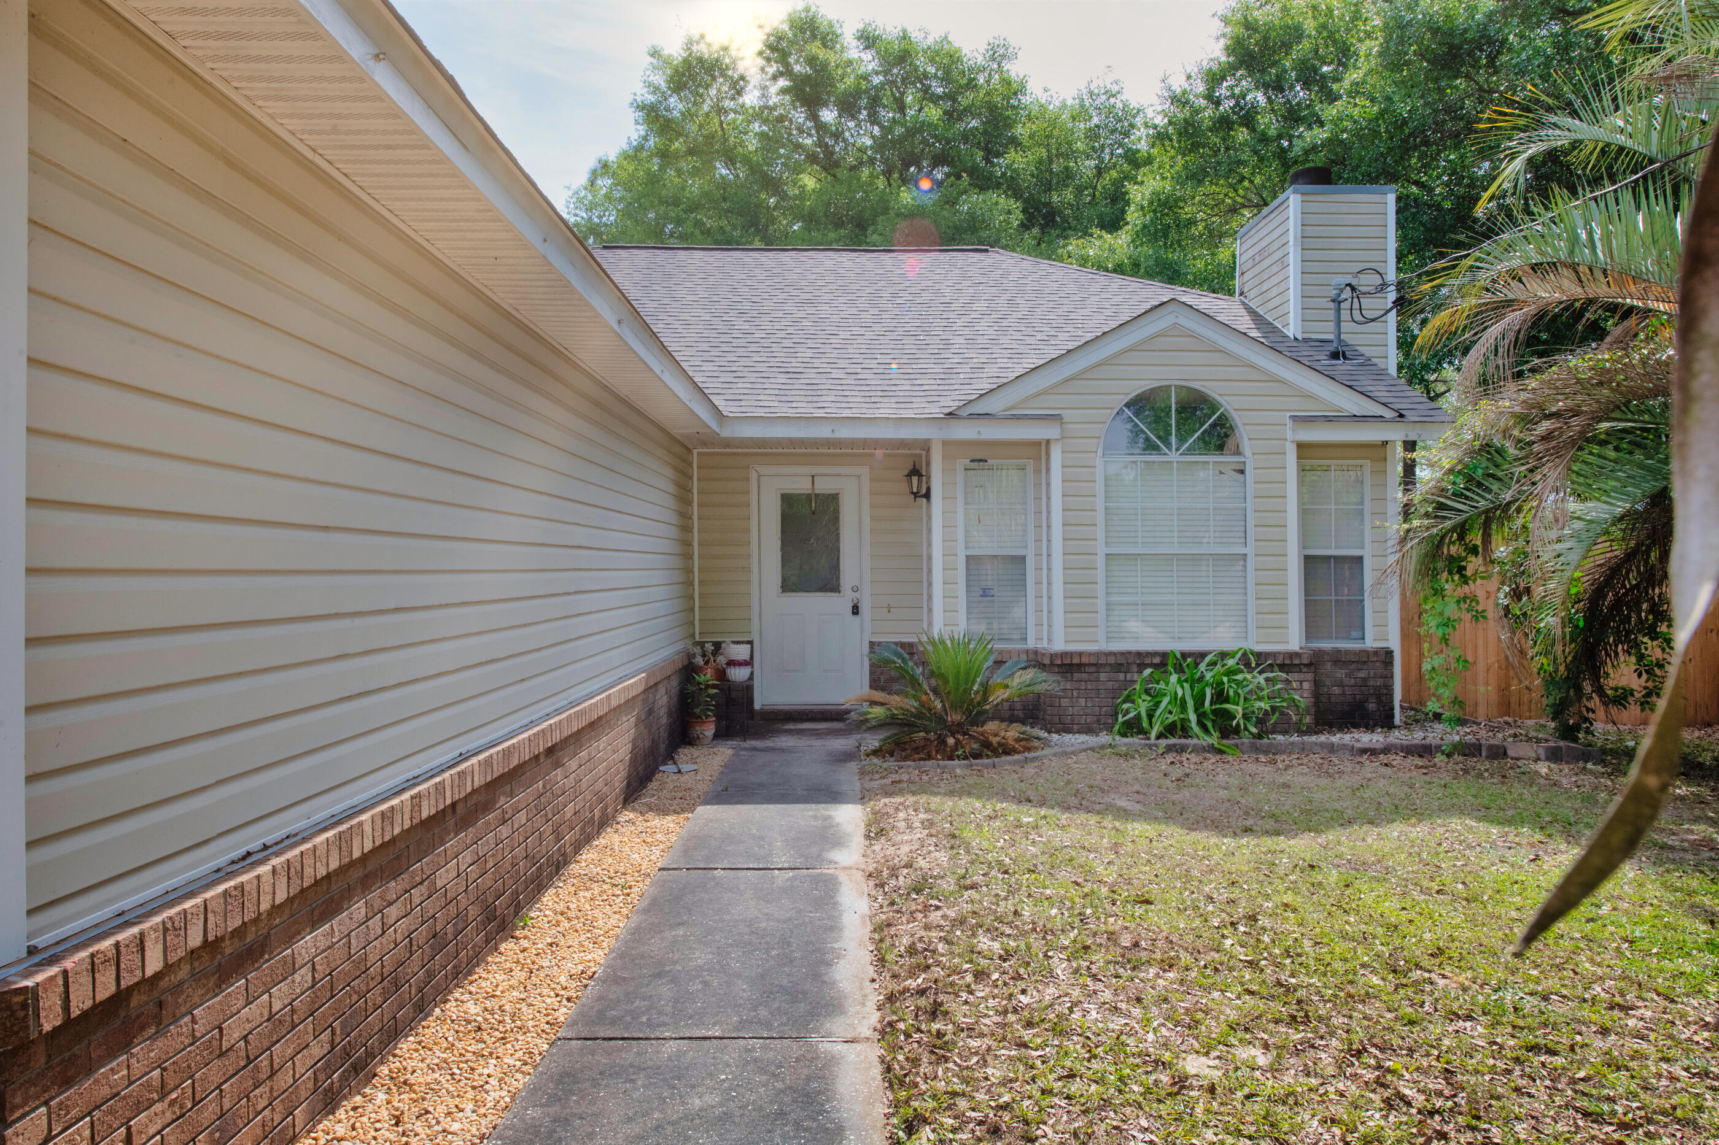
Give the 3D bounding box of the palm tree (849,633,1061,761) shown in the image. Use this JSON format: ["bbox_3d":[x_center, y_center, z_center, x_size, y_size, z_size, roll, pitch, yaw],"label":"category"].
[{"bbox_3d":[0.689,0.862,8.400,1.520,0.870,1.350,0,0,0],"label":"palm tree"}]

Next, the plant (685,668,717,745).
[{"bbox_3d":[-1.232,1.045,8.920,0.260,0.580,0.260,0,0,0],"label":"plant"}]

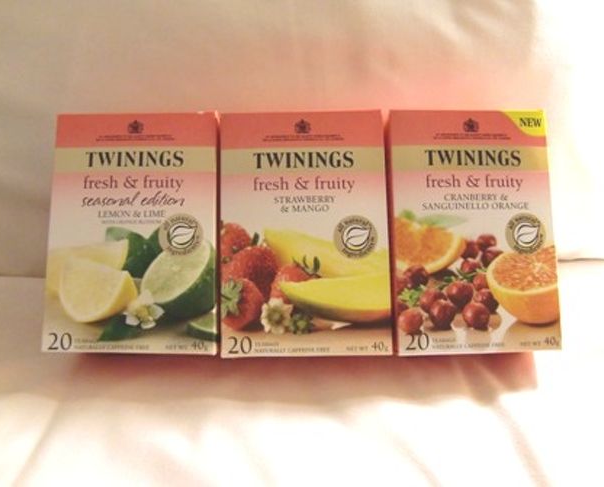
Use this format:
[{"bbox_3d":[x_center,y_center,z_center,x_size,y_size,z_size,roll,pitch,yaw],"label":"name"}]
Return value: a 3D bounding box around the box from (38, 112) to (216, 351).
[{"bbox_3d":[-0.090,-0.002,0.312,0.087,0.066,0.130,0,81,-1],"label":"box"}]

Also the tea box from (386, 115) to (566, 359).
[{"bbox_3d":[0.090,-0.004,0.313,0.087,0.130,0.066,-1,-5,-5],"label":"tea box"}]

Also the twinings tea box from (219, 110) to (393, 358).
[{"bbox_3d":[0.002,-0.002,0.310,0.087,0.130,0.066,-1,-7,1],"label":"twinings tea box"}]

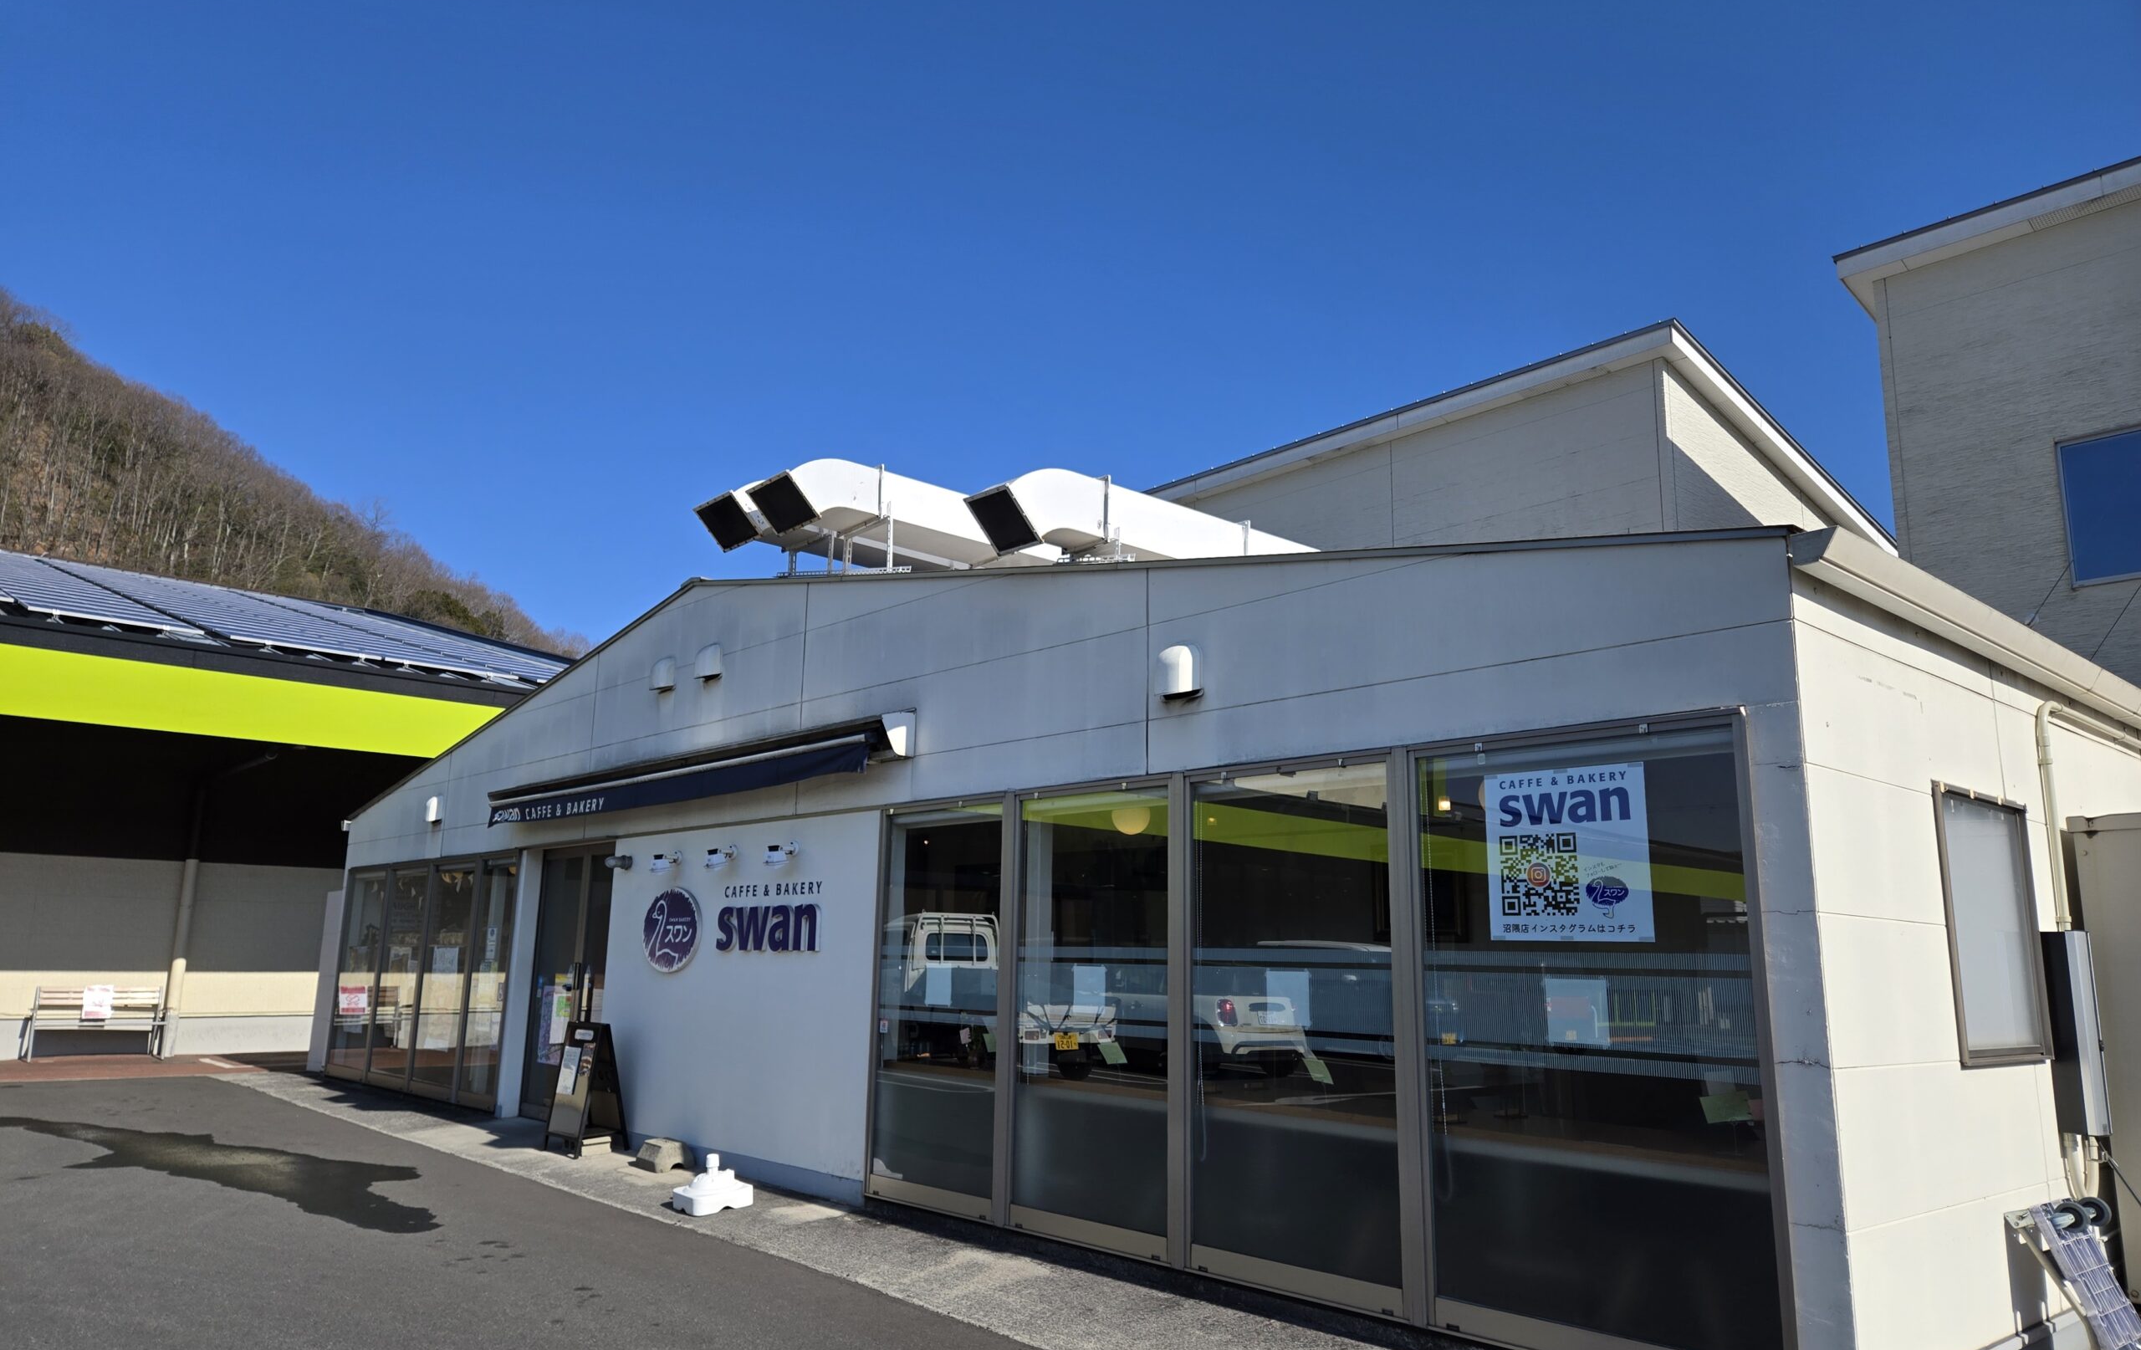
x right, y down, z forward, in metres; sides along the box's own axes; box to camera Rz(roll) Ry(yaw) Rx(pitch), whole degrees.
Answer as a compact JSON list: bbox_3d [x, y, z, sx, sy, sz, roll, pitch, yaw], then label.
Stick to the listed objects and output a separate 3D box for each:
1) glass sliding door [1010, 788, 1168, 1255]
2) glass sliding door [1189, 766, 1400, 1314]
[{"bbox_3d":[0.077,1.548,6.562,0.070,2.000,1.045,12,-16,-41],"label":"glass sliding door"},{"bbox_3d":[0.871,1.388,5.713,0.070,2.000,1.070,12,-16,-41],"label":"glass sliding door"}]

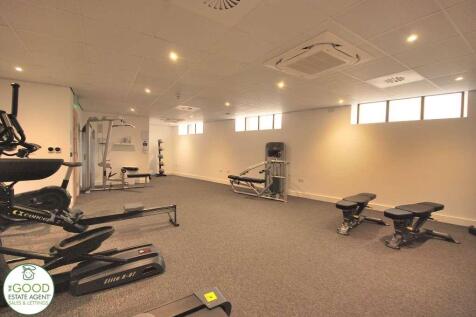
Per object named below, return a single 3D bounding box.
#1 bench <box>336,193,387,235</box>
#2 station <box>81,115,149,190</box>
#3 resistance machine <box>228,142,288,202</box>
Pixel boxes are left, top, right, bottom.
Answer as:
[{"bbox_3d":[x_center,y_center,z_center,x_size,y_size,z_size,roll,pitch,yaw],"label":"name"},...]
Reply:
[{"bbox_3d":[2.376,1.048,3.780,1.353,0.490,0.500,-1,3,-34],"label":"bench"},{"bbox_3d":[-4.211,-0.110,6.778,1.843,2.280,0.686,-1,3,-34],"label":"station"},{"bbox_3d":[0.661,0.323,6.278,2.157,1.630,0.569,3,4,39],"label":"resistance machine"}]

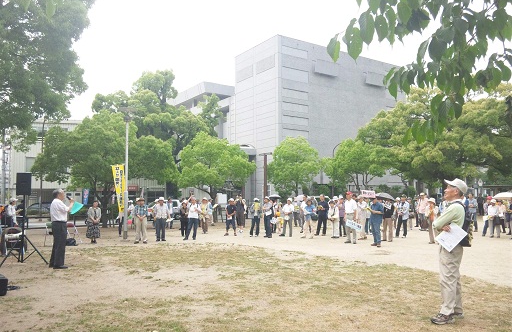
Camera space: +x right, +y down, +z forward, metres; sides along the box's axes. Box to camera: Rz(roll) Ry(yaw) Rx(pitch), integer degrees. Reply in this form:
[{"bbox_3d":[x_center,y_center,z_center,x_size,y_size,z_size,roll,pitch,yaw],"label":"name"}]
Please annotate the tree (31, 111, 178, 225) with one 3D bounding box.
[{"bbox_3d":[-8.756,0.134,24.788,7.800,6.782,8.300,2,-5,-22],"label":"tree"}]

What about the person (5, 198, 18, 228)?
[{"bbox_3d":[-8.874,1.962,15.566,0.420,1.560,0.480,2,-5,-25],"label":"person"}]

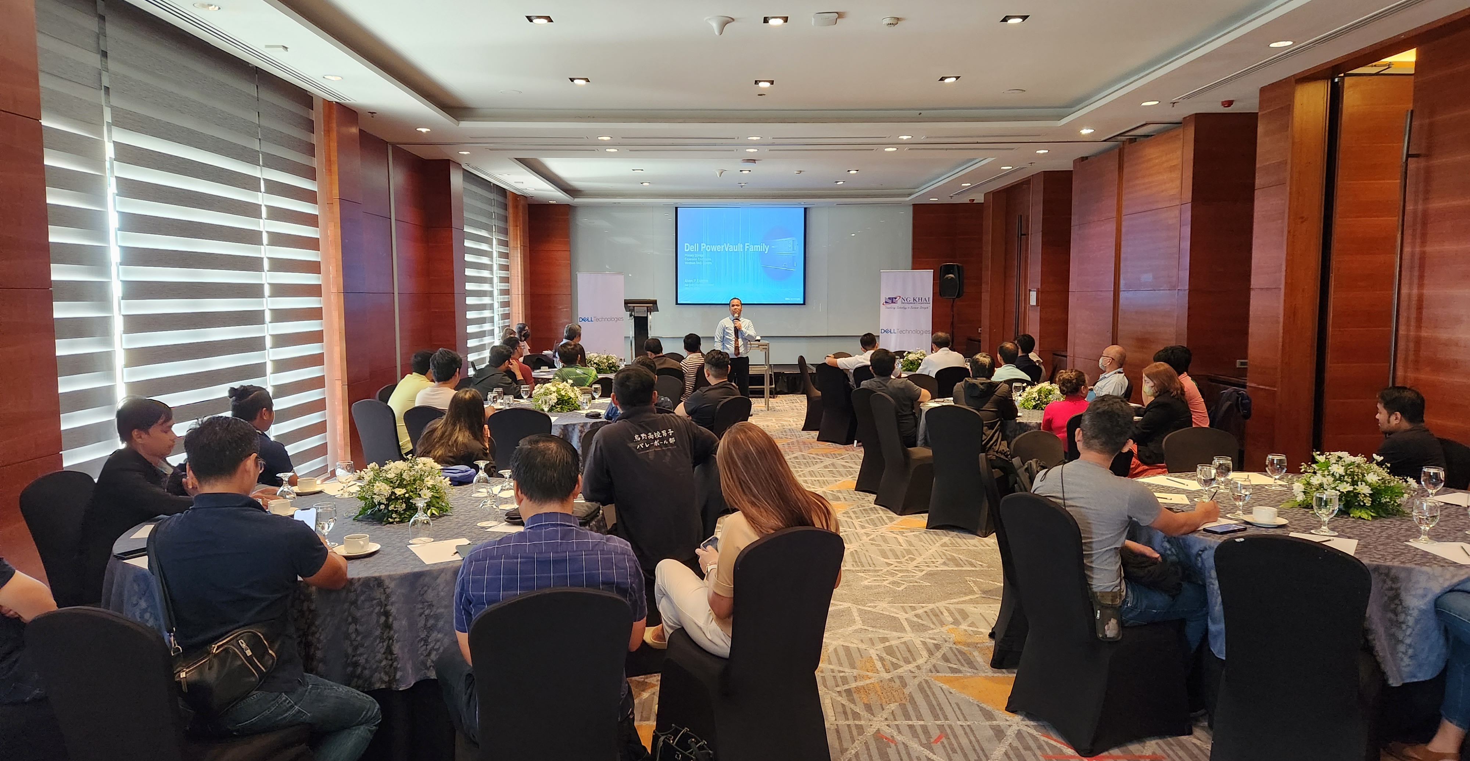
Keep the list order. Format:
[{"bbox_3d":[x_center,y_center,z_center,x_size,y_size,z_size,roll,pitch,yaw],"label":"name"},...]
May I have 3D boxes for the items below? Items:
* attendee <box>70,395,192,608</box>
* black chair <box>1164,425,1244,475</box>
[{"bbox_3d":[-2.458,0.699,4.369,0.820,1.240,0.550,-2,5,-21],"label":"attendee"},{"bbox_3d":[2.604,0.745,5.251,0.440,0.930,0.550,0,5,-1],"label":"black chair"}]

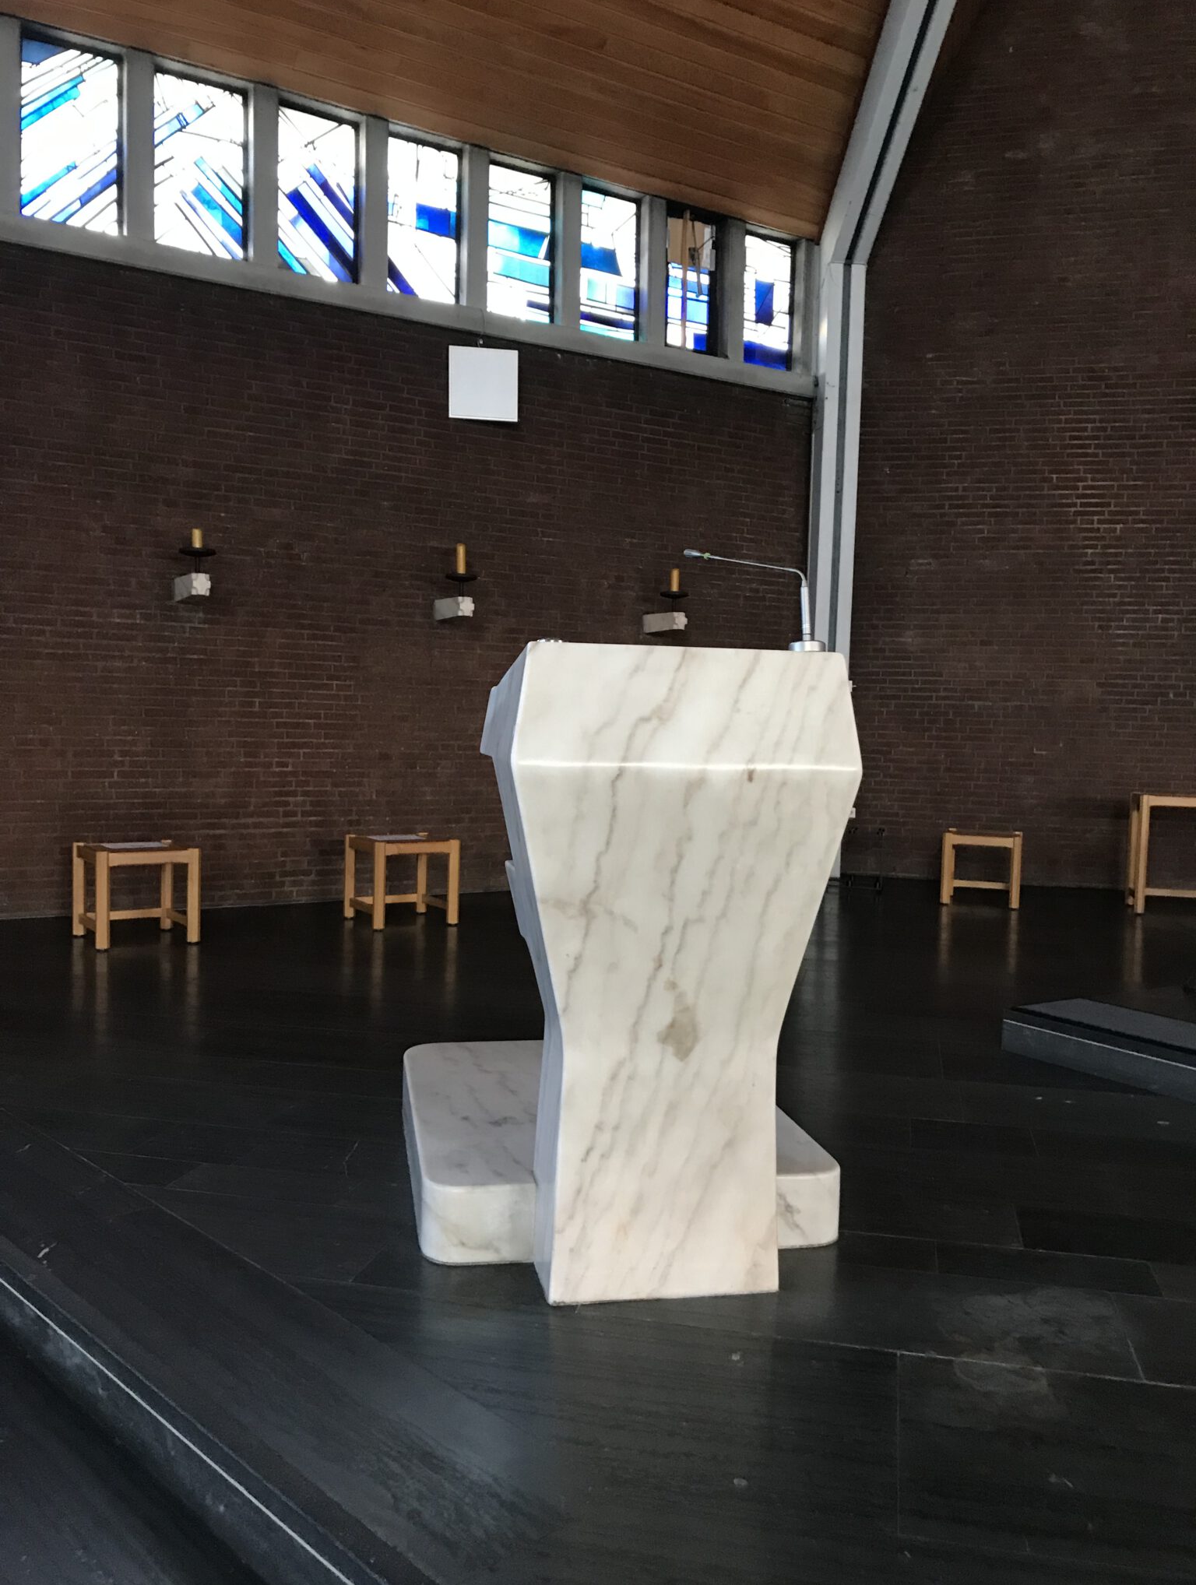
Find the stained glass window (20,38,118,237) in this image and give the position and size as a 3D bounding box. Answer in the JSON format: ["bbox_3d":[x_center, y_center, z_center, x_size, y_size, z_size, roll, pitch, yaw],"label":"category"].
[{"bbox_3d":[-3.000,-3.721,7.357,0.551,1.009,0.067,-1,5,-32],"label":"stained glass window"}]

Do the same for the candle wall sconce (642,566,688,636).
[{"bbox_3d":[0.491,-1.380,9.295,0.225,0.433,0.390,-1,5,-32],"label":"candle wall sconce"}]

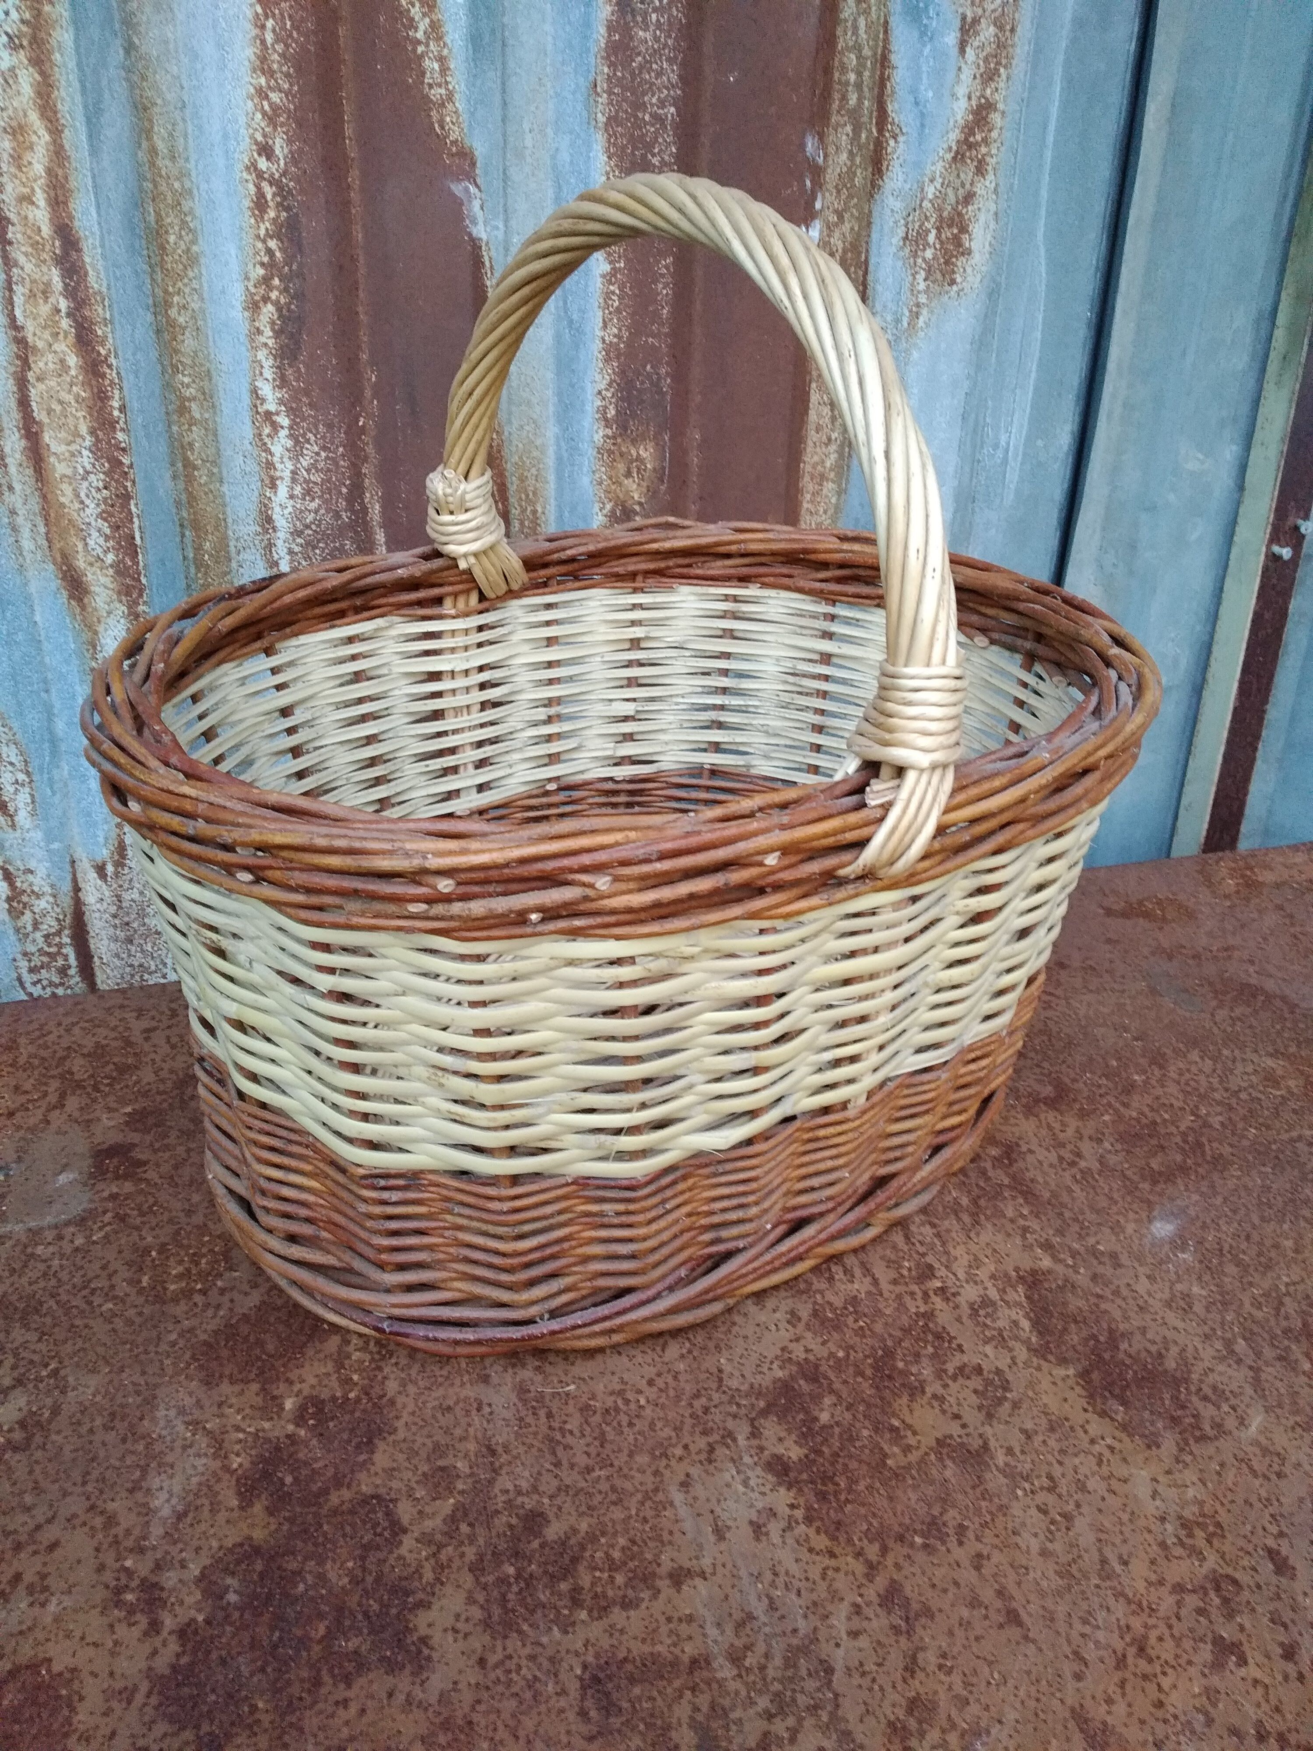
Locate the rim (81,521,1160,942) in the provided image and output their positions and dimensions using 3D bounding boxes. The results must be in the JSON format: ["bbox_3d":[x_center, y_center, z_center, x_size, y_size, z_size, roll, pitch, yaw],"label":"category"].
[{"bbox_3d":[-0.003,-0.081,0.520,0.414,0.035,0.337,-15,33,-28],"label":"rim"}]

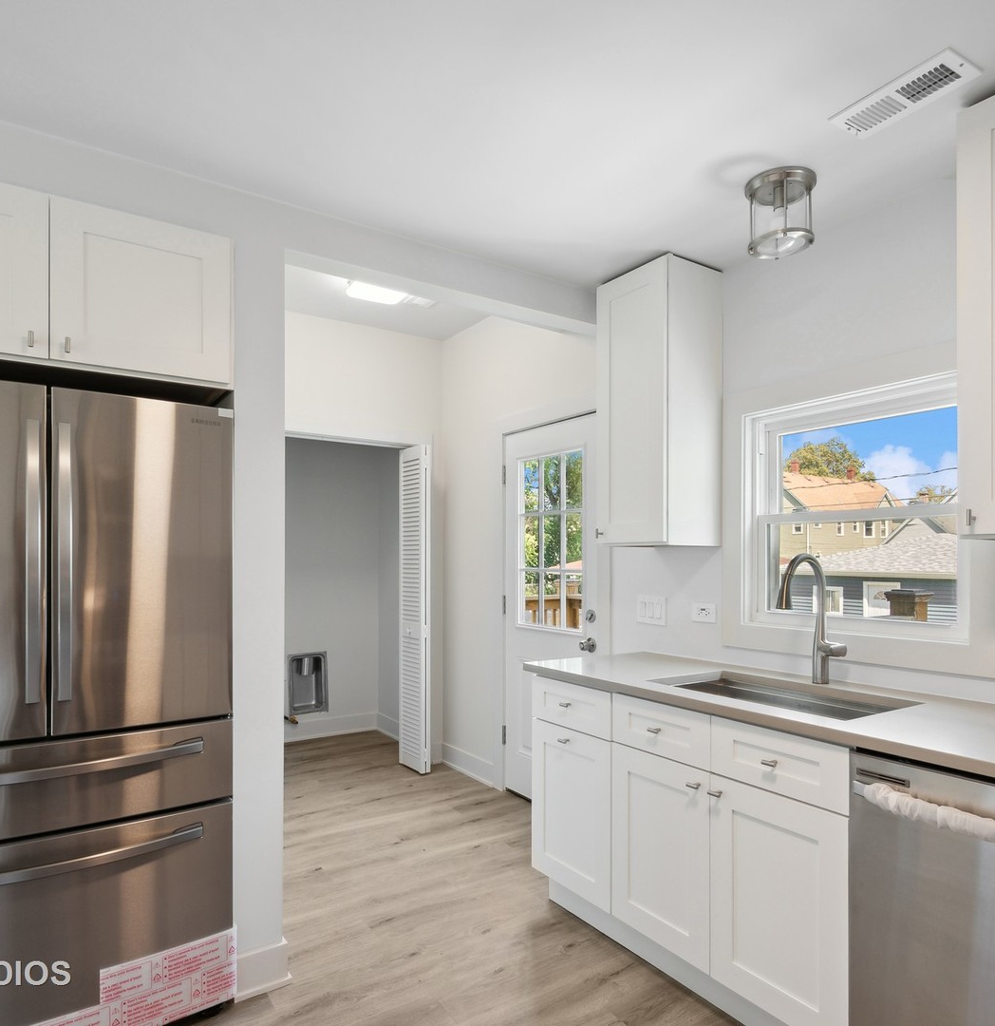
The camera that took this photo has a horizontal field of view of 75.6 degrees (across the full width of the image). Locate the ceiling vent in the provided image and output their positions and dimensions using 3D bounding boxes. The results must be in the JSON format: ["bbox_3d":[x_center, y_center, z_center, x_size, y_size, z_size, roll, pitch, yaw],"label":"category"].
[{"bbox_3d":[0.996,-1.023,1.579,0.145,0.015,0.287,2,-4,-37],"label":"ceiling vent"}]

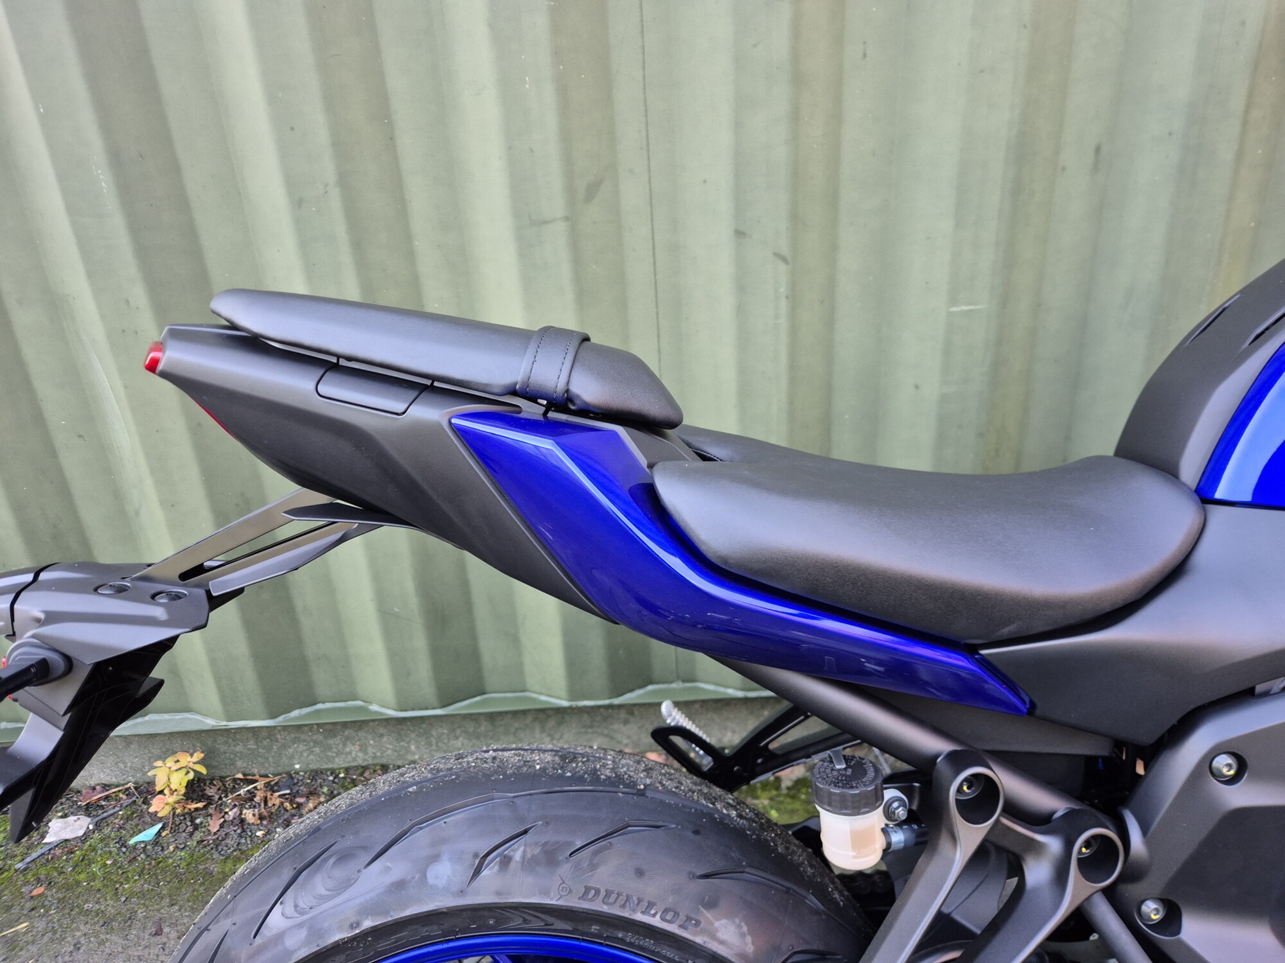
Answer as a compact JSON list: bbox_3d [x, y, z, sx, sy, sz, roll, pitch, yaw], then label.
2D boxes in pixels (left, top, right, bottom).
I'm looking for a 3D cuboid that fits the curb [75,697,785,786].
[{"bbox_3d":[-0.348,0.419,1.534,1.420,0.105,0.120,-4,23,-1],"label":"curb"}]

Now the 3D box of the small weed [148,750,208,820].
[{"bbox_3d":[-0.754,0.507,1.393,0.085,0.100,0.075,-4,23,-1],"label":"small weed"}]

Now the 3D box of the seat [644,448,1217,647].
[{"bbox_3d":[0.186,0.027,0.611,0.352,0.120,0.260,-3,9,0],"label":"seat"}]

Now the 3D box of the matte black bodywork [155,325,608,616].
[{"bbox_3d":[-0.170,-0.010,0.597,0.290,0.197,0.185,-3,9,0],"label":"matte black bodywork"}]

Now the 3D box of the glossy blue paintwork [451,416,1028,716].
[{"bbox_3d":[0.060,0.054,0.514,0.341,0.191,0.078,-3,9,0],"label":"glossy blue paintwork"}]

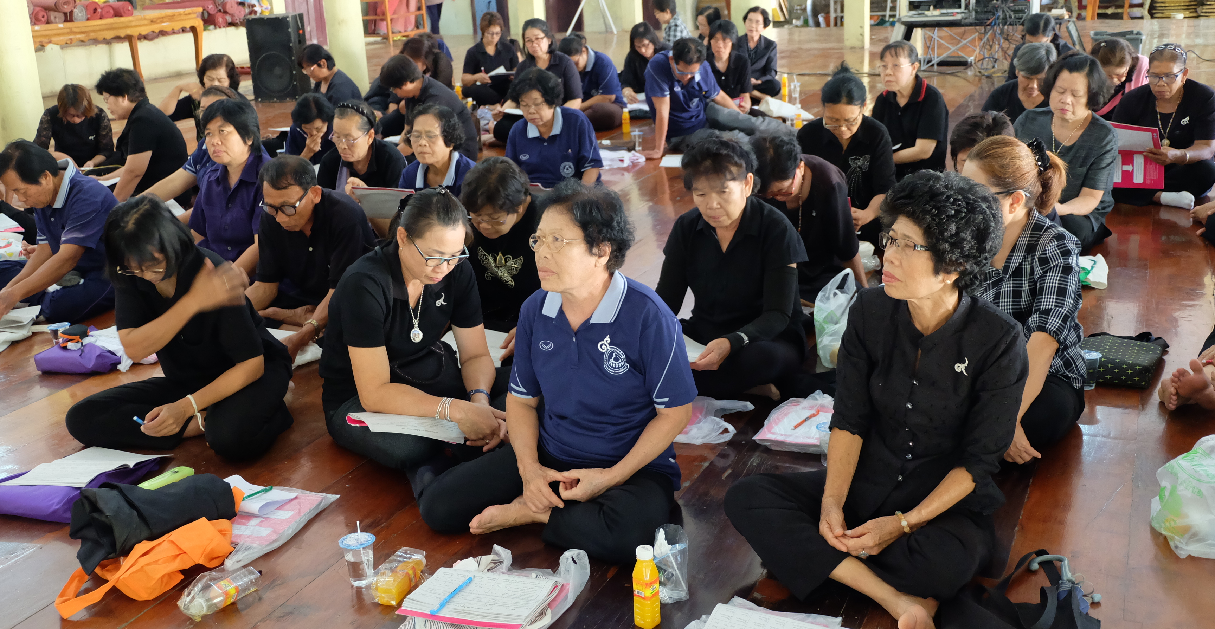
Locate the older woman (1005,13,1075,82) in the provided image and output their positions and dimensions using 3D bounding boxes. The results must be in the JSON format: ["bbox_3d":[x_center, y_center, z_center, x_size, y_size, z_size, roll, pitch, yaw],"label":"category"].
[{"bbox_3d":[2.988,-1.645,8.385,0.620,0.780,0.620,1,17,12],"label":"older woman"}]

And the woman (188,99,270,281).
[{"bbox_3d":[-1.493,-0.430,4.872,0.550,0.830,0.600,-2,17,3],"label":"woman"}]

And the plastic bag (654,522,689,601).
[{"bbox_3d":[0.138,0.522,2.558,0.074,0.165,0.070,-2,17,5],"label":"plastic bag"}]

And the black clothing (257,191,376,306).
[{"bbox_3d":[-0.979,-0.228,4.144,0.450,0.440,0.390,4,18,22],"label":"black clothing"}]

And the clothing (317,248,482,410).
[{"bbox_3d":[-0.533,0.018,3.107,0.460,0.460,0.360,-7,17,-14],"label":"clothing"}]

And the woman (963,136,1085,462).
[{"bbox_3d":[0.989,-0.081,3.284,0.620,0.820,0.520,-9,18,-20],"label":"woman"}]

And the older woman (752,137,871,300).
[{"bbox_3d":[0.742,-0.319,4.446,0.580,0.670,0.560,9,20,34],"label":"older woman"}]

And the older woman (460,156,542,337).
[{"bbox_3d":[-0.298,-0.145,3.821,0.570,0.700,0.560,4,18,21],"label":"older woman"}]

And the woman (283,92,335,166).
[{"bbox_3d":[-1.360,-0.672,5.624,0.560,0.700,0.580,-2,17,3],"label":"woman"}]

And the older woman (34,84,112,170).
[{"bbox_3d":[-3.091,-0.949,7.185,0.640,0.750,0.620,-6,17,-11],"label":"older woman"}]

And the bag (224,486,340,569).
[{"bbox_3d":[-0.940,0.527,3.168,0.320,0.035,0.430,5,19,26],"label":"bag"}]

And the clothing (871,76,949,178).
[{"bbox_3d":[1.444,-0.888,5.826,0.430,0.530,0.310,11,22,39],"label":"clothing"}]

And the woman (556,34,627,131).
[{"bbox_3d":[-0.131,-1.602,8.603,0.580,0.720,0.570,-14,20,-31],"label":"woman"}]

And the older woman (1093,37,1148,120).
[{"bbox_3d":[2.642,-1.039,6.199,0.560,0.700,0.600,1,17,14],"label":"older woman"}]

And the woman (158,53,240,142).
[{"bbox_3d":[-2.585,-1.316,8.048,0.600,0.820,0.600,-4,17,-5],"label":"woman"}]

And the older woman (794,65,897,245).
[{"bbox_3d":[0.988,-0.623,5.059,0.570,0.760,0.570,3,18,19],"label":"older woman"}]

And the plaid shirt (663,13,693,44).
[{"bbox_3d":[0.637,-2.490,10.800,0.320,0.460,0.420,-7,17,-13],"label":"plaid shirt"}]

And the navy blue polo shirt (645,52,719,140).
[{"bbox_3d":[0.452,-1.305,7.226,0.450,0.530,0.350,-6,17,-10],"label":"navy blue polo shirt"}]

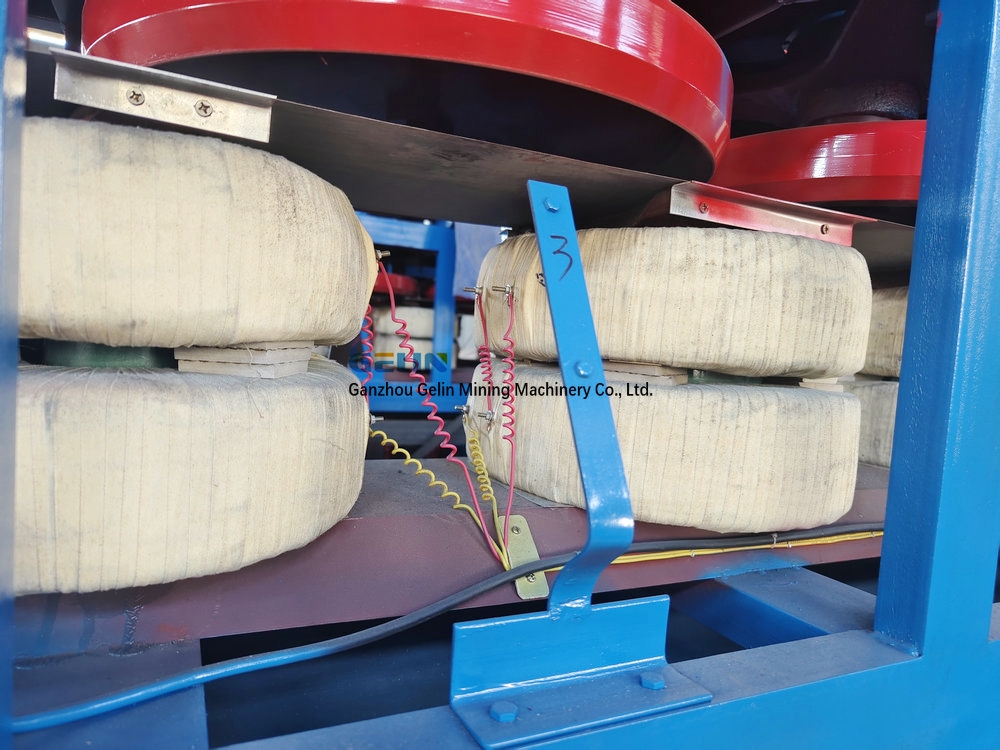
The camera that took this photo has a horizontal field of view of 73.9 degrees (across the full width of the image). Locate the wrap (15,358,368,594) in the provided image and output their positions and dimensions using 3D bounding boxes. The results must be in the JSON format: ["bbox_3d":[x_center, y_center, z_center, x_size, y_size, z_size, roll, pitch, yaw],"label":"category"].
[{"bbox_3d":[-0.330,0.045,0.580,0.420,0.125,0.480,2,3,-25],"label":"wrap"}]

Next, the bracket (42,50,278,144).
[{"bbox_3d":[-0.264,-0.222,0.534,0.159,0.029,0.029,2,4,-25],"label":"bracket"}]

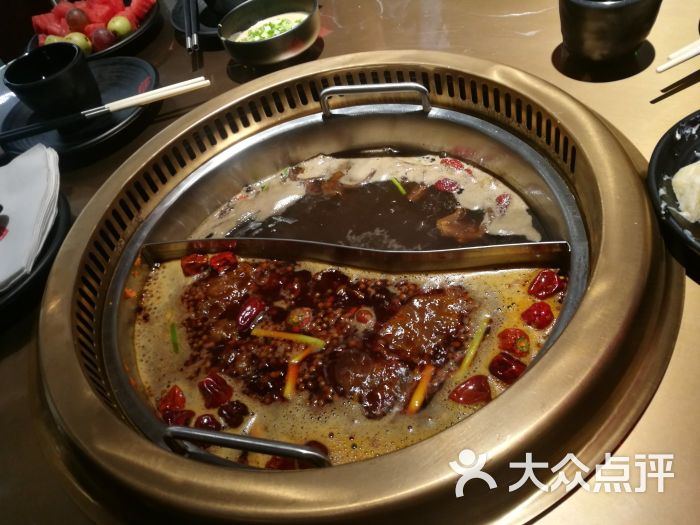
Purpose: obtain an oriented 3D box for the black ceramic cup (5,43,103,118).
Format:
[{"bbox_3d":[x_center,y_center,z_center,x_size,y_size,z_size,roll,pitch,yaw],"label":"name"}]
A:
[{"bbox_3d":[-0.314,-0.188,0.589,0.083,0.063,0.083,-18,48,0],"label":"black ceramic cup"}]

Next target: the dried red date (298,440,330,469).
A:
[{"bbox_3d":[-0.023,0.125,0.353,0.023,0.016,0.019,-25,49,-6],"label":"dried red date"}]

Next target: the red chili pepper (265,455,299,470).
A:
[{"bbox_3d":[-0.043,0.126,0.345,0.027,0.019,0.023,-9,48,8],"label":"red chili pepper"}]

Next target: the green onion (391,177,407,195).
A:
[{"bbox_3d":[0.047,-0.073,0.524,0.004,0.004,0.028,-24,49,-6],"label":"green onion"}]

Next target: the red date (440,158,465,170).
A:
[{"bbox_3d":[0.099,-0.095,0.527,0.025,0.013,0.016,26,61,31],"label":"red date"}]

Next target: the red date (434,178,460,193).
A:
[{"bbox_3d":[0.091,-0.072,0.510,0.026,0.014,0.016,11,54,23],"label":"red date"}]

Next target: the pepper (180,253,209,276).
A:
[{"bbox_3d":[-0.138,0.002,0.486,0.027,0.018,0.020,-13,48,4],"label":"pepper"}]

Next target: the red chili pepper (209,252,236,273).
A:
[{"bbox_3d":[-0.112,0.000,0.481,0.027,0.018,0.020,-14,48,3],"label":"red chili pepper"}]

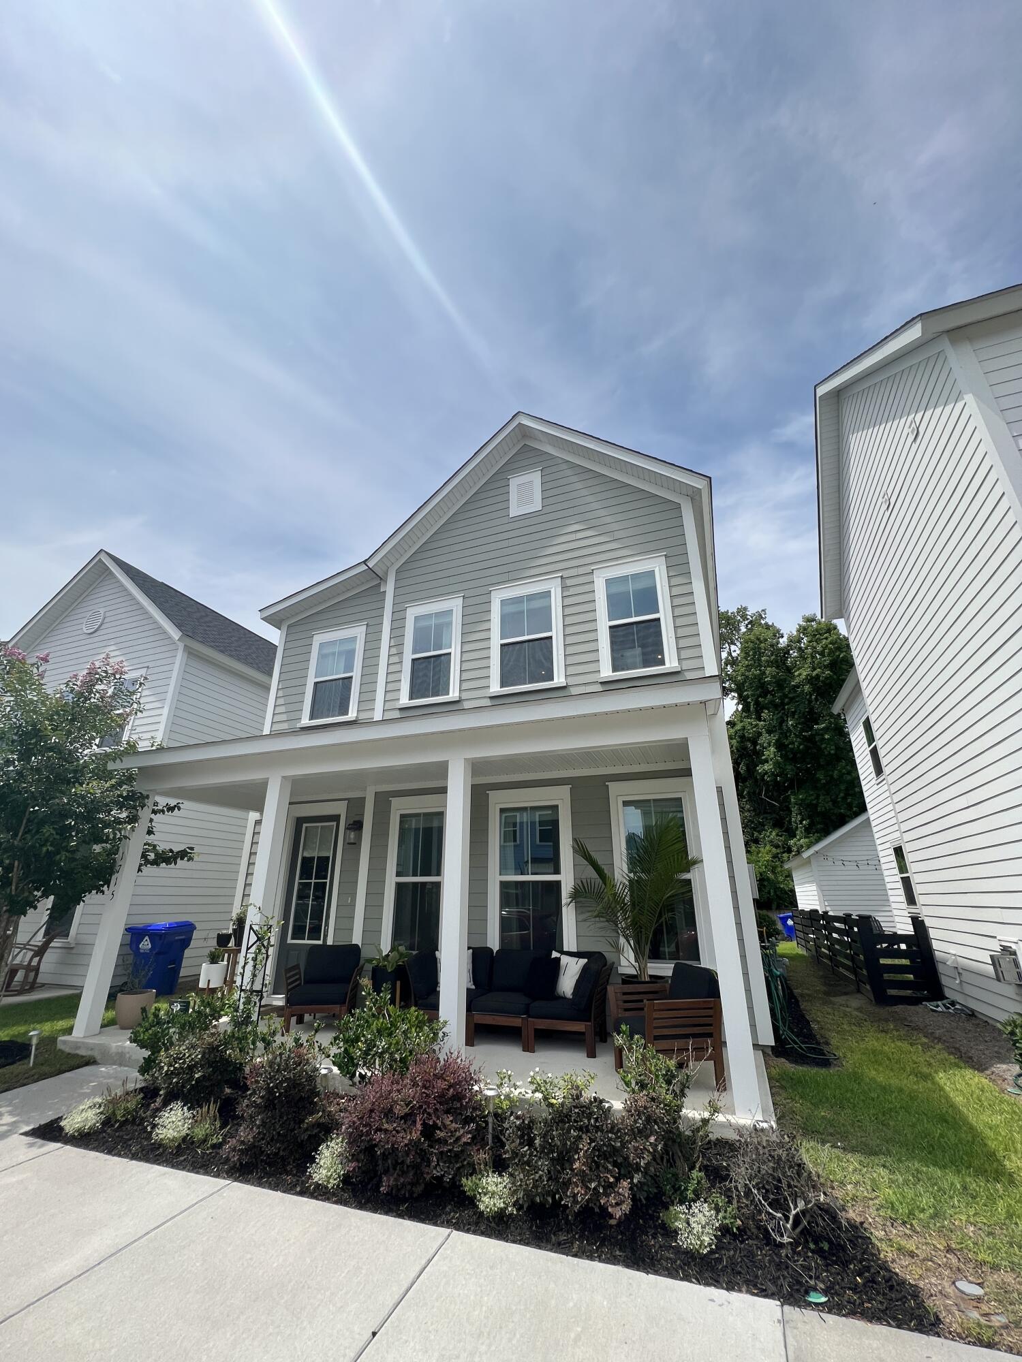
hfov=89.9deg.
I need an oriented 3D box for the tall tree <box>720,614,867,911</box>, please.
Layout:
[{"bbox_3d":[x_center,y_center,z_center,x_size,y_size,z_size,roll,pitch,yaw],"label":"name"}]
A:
[{"bbox_3d":[14.317,3.785,26.947,8.000,16.600,7.800,-8,-24,20],"label":"tall tree"}]

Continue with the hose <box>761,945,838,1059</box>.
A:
[{"bbox_3d":[3.231,3.581,5.853,0.580,0.960,1.100,-8,-24,20],"label":"hose"}]

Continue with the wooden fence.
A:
[{"bbox_3d":[8.164,6.353,12.588,1.100,1.250,10.800,-8,-24,20],"label":"wooden fence"}]

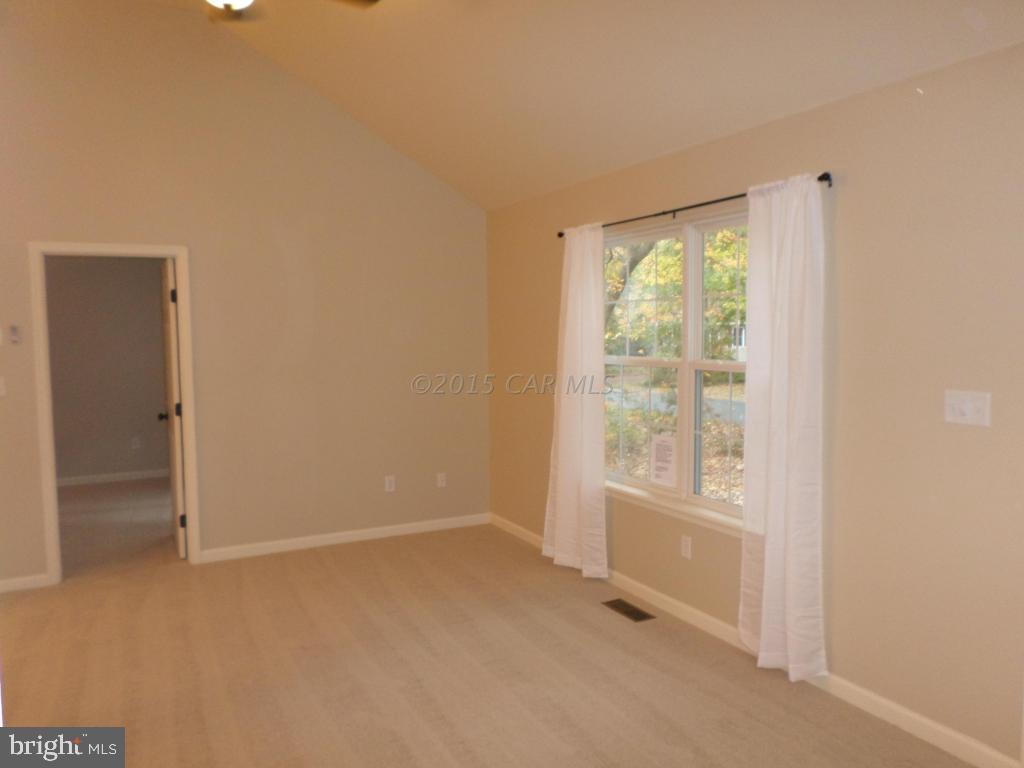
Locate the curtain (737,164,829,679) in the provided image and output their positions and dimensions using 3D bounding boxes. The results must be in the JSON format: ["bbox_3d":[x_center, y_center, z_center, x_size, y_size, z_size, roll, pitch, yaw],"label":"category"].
[{"bbox_3d":[1.166,0.195,3.245,0.136,2.122,0.452,-3,5,-29],"label":"curtain"}]

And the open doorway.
[{"bbox_3d":[-2.488,0.179,4.689,0.864,2.076,0.131,-3,5,-29],"label":"open doorway"}]

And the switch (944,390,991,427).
[{"bbox_3d":[1.603,0.085,2.609,0.012,0.116,0.158,-3,5,-29],"label":"switch"}]

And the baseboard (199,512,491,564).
[{"bbox_3d":[-1.127,1.117,5.440,2.161,0.083,0.017,-3,5,-29],"label":"baseboard"}]

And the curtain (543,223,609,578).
[{"bbox_3d":[0.398,0.118,4.650,0.130,2.140,0.620,-3,5,-29],"label":"curtain"}]

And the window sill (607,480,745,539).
[{"bbox_3d":[0.938,0.683,3.905,0.097,0.072,1.716,-3,5,-29],"label":"window sill"}]

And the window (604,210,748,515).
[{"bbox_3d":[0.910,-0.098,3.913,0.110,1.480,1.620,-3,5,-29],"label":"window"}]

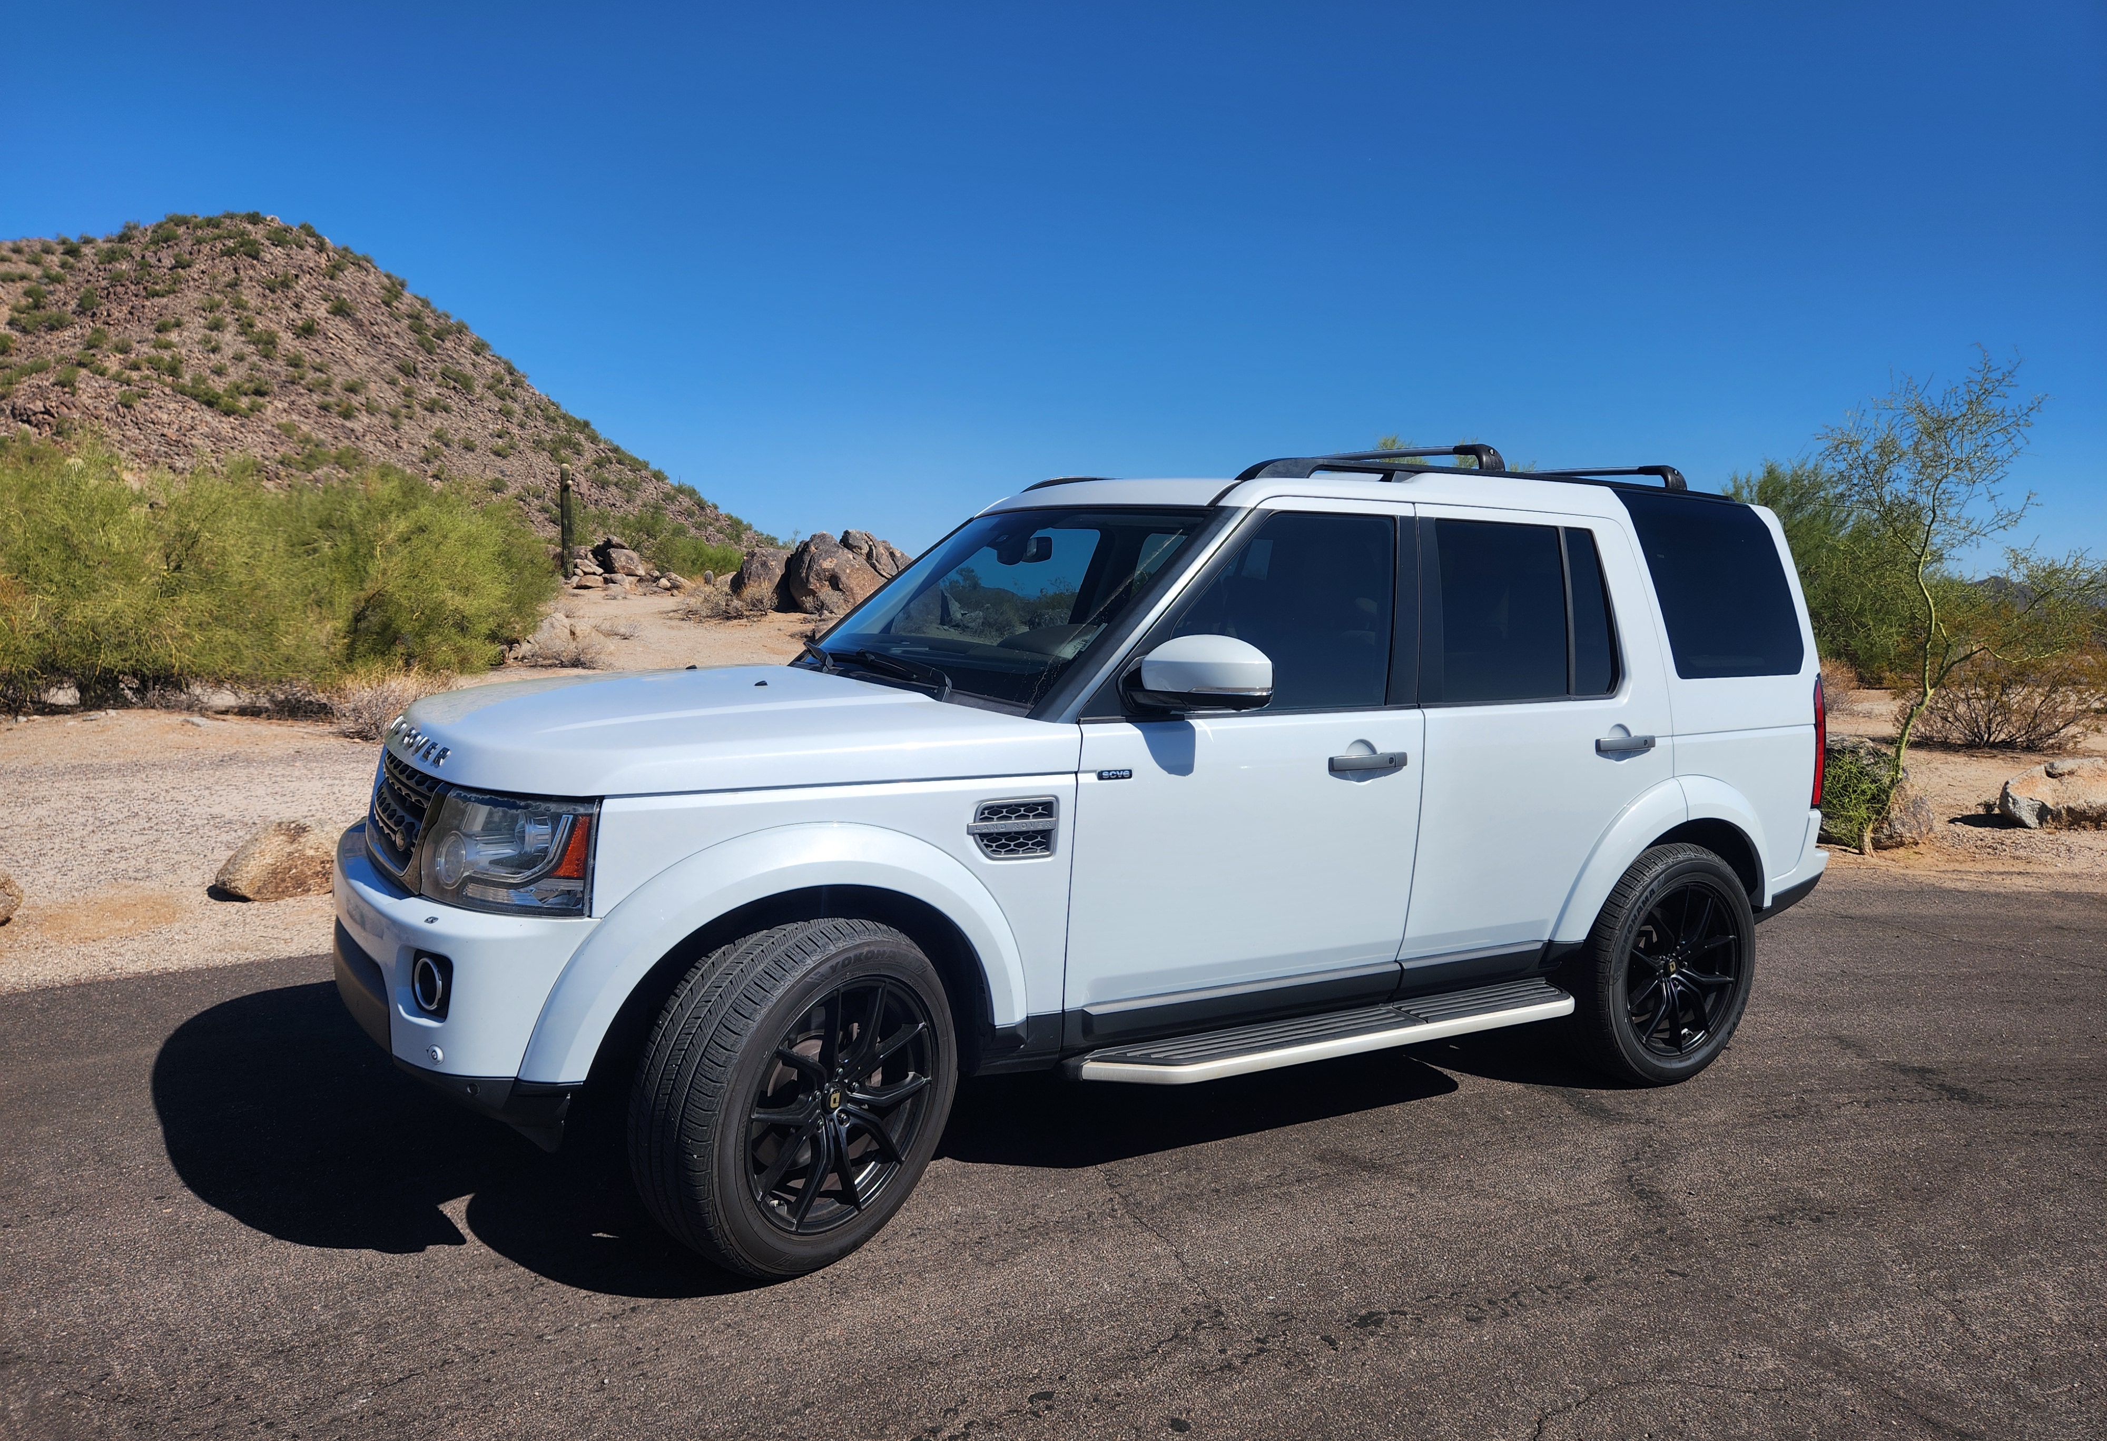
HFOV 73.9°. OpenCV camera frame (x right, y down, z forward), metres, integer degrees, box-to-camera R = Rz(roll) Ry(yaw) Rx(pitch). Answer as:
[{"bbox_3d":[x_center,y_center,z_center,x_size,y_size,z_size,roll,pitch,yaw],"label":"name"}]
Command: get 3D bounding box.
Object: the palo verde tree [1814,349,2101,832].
[{"bbox_3d":[5.933,-0.849,9.200,1.750,3.150,1.650,6,7,32],"label":"palo verde tree"}]

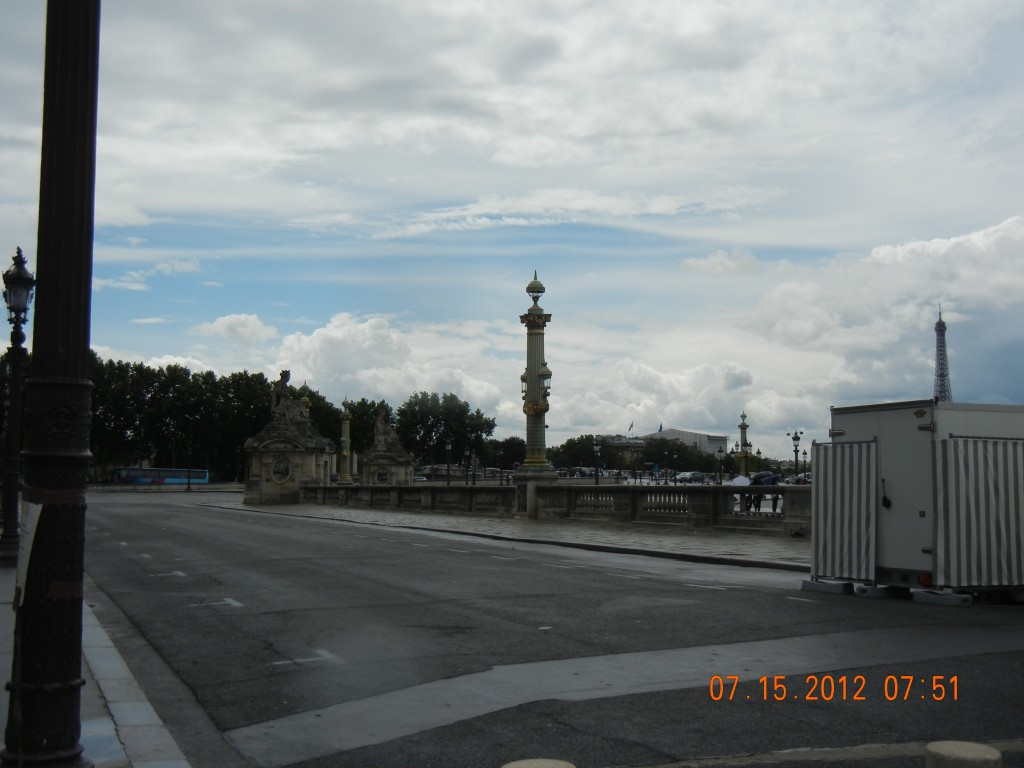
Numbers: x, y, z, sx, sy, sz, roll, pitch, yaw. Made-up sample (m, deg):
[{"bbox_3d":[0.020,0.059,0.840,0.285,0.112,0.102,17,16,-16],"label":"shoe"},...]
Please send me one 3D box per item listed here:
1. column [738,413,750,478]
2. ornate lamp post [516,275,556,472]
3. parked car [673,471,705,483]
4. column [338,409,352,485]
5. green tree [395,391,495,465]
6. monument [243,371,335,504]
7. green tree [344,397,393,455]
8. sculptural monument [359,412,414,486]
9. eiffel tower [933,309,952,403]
[{"bbox_3d":[31.214,8.044,154.889,1.550,8.850,1.550,0,-5,3],"label":"column"},{"bbox_3d":[1.045,-0.405,50.227,1.600,9.050,1.600,0,-5,3],"label":"ornate lamp post"},{"bbox_3d":[24.537,12.856,159.486,4.400,1.650,1.800,4,-7,-41],"label":"parked car"},{"bbox_3d":[-17.400,6.065,120.932,1.550,8.900,1.550,0,-5,3],"label":"column"},{"bbox_3d":[-11.988,10.089,204.901,17.000,17.930,14.000,0,-5,0],"label":"green tree"},{"bbox_3d":[-17.659,4.219,91.983,5.800,10.560,5.800,0,-5,3],"label":"monument"},{"bbox_3d":[-25.480,10.623,204.854,11.500,16.860,11.000,0,-5,0],"label":"green tree"},{"bbox_3d":[-14.869,8.492,137.784,5.800,10.310,5.800,0,-5,3],"label":"sculptural monument"},{"bbox_3d":[762.100,16.400,2038.100,125.000,326.000,125.000,0,-5,-4],"label":"eiffel tower"}]

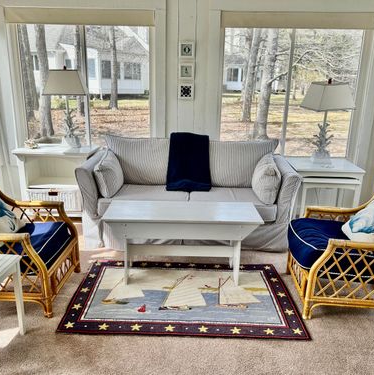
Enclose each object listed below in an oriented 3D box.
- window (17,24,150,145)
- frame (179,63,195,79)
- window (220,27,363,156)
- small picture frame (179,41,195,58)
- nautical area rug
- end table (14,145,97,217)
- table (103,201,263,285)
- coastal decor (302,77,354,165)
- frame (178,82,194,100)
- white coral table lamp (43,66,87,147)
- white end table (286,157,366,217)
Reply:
[{"bbox_3d":[-1.053,-1.024,3.927,1.341,1.243,0.102,2,15,2],"label":"window"},{"bbox_3d":[0.004,-1.161,3.756,0.161,0.161,0.025,2,15,2],"label":"frame"},{"bbox_3d":[1.031,-0.950,3.839,1.336,1.244,0.102,2,15,2],"label":"window"},{"bbox_3d":[0.008,-1.350,3.705,0.157,0.164,0.025,2,15,2],"label":"small picture frame"},{"bbox_3d":[-0.017,0.666,2.375,1.330,0.012,0.832,1,15,0],"label":"nautical area rug"},{"bbox_3d":[-1.295,-0.080,3.814,0.705,0.635,0.457,1,15,0],"label":"end table"},{"bbox_3d":[-0.028,0.383,2.540,0.997,0.470,0.406,1,15,0],"label":"table"},{"bbox_3d":[1.315,-0.615,3.529,0.400,0.778,0.305,-2,16,-14],"label":"coastal decor"},{"bbox_3d":[-0.004,-0.968,3.809,0.166,0.163,0.025,2,15,2],"label":"frame"},{"bbox_3d":[-1.209,-0.797,3.760,0.400,0.782,0.305,-3,16,-15],"label":"white coral table lamp"},{"bbox_3d":[1.274,0.066,3.613,0.587,0.582,0.584,2,15,4],"label":"white end table"}]

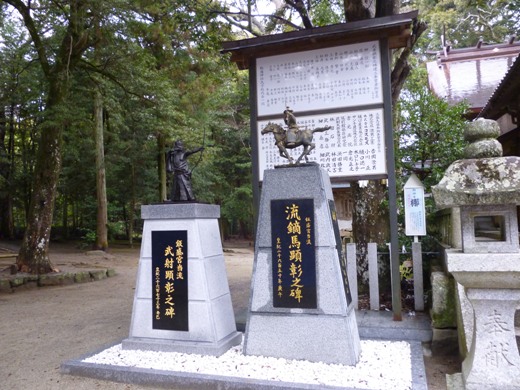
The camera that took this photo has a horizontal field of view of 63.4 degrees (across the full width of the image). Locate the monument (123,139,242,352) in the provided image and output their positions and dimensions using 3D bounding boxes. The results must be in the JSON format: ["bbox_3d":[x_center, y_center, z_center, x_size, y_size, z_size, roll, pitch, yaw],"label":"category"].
[{"bbox_3d":[-0.979,0.576,5.347,1.274,2.594,0.733,-3,-4,18],"label":"monument"}]

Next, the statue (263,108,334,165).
[{"bbox_3d":[0.438,-0.681,4.981,0.800,0.707,0.240,-3,-4,19],"label":"statue"}]

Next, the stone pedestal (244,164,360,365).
[{"bbox_3d":[0.483,0.765,4.875,1.223,2.091,0.597,-3,-4,19],"label":"stone pedestal"}]

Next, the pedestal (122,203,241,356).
[{"bbox_3d":[-0.970,1.004,5.317,1.274,1.736,0.733,-3,-4,18],"label":"pedestal"}]

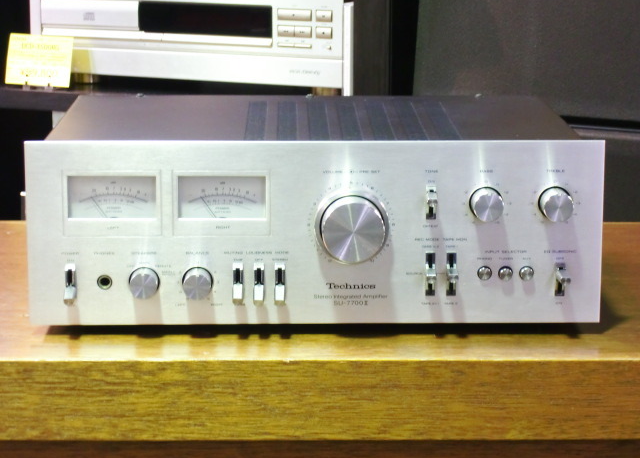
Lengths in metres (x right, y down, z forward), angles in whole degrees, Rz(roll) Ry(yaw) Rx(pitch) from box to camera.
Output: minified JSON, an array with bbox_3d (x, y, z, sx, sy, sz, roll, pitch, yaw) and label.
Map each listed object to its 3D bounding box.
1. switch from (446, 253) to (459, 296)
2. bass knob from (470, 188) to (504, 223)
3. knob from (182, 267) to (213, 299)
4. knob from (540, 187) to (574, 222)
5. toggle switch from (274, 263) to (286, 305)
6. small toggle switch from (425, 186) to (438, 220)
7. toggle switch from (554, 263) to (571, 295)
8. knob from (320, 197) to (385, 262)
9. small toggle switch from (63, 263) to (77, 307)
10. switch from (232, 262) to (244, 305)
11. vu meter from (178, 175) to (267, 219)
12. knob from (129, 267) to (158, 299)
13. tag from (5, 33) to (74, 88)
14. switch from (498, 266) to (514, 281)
[{"bbox_3d":[0.104,0.037,1.621,0.008,0.035,0.016,0,10,-1],"label":"switch"},{"bbox_3d":[0.130,-0.018,1.611,0.026,0.026,0.017,0,10,-1],"label":"bass knob"},{"bbox_3d":[-0.091,0.042,1.544,0.023,0.023,0.018,0,11,-1],"label":"knob"},{"bbox_3d":[0.176,-0.017,1.538,0.025,0.025,0.020,0,11,-1],"label":"knob"},{"bbox_3d":[-0.029,0.042,1.547,0.008,0.029,0.016,0,11,-1],"label":"toggle switch"},{"bbox_3d":[0.083,-0.018,1.538,0.008,0.025,0.016,0,11,-1],"label":"small toggle switch"},{"bbox_3d":[0.190,0.041,1.623,0.010,0.027,0.016,0,10,-1],"label":"toggle switch"},{"bbox_3d":[0.024,0.001,1.531,0.050,0.050,0.027,0,11,-1],"label":"knob"},{"bbox_3d":[-0.195,0.044,1.617,0.009,0.031,0.014,0,10,-1],"label":"small toggle switch"},{"bbox_3d":[-0.064,0.043,1.620,0.009,0.032,0.014,0,10,-1],"label":"switch"},{"bbox_3d":[-0.073,-0.024,1.544,0.066,0.034,0.007,0,11,-1],"label":"vu meter"},{"bbox_3d":[-0.137,0.044,1.618,0.024,0.024,0.015,0,10,-1],"label":"knob"},{"bbox_3d":[-0.349,-0.210,2.580,0.095,0.064,0.006,5,-1,26],"label":"tag"},{"bbox_3d":[0.147,0.036,1.626,0.012,0.012,0.007,0,10,-1],"label":"switch"}]

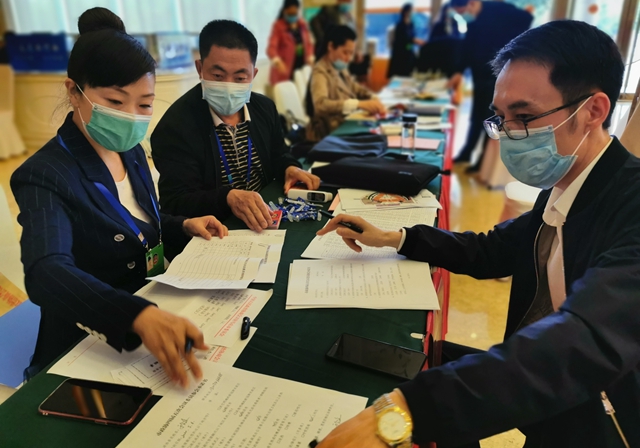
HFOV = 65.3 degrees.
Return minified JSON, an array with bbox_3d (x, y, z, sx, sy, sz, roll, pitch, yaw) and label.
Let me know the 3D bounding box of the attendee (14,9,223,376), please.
[{"bbox_3d":[-0.397,0.205,1.176,0.620,1.310,0.560,9,25,26],"label":"attendee"}]

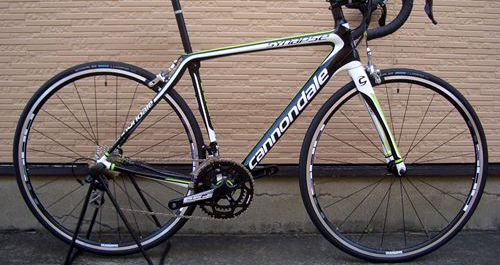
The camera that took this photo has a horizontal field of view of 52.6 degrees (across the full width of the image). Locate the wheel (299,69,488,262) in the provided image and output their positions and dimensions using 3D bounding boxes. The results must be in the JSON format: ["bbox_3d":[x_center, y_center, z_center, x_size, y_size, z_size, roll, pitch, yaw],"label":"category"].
[{"bbox_3d":[0.489,0.113,1.715,0.665,0.668,0.085,0,6,-4],"label":"wheel"}]

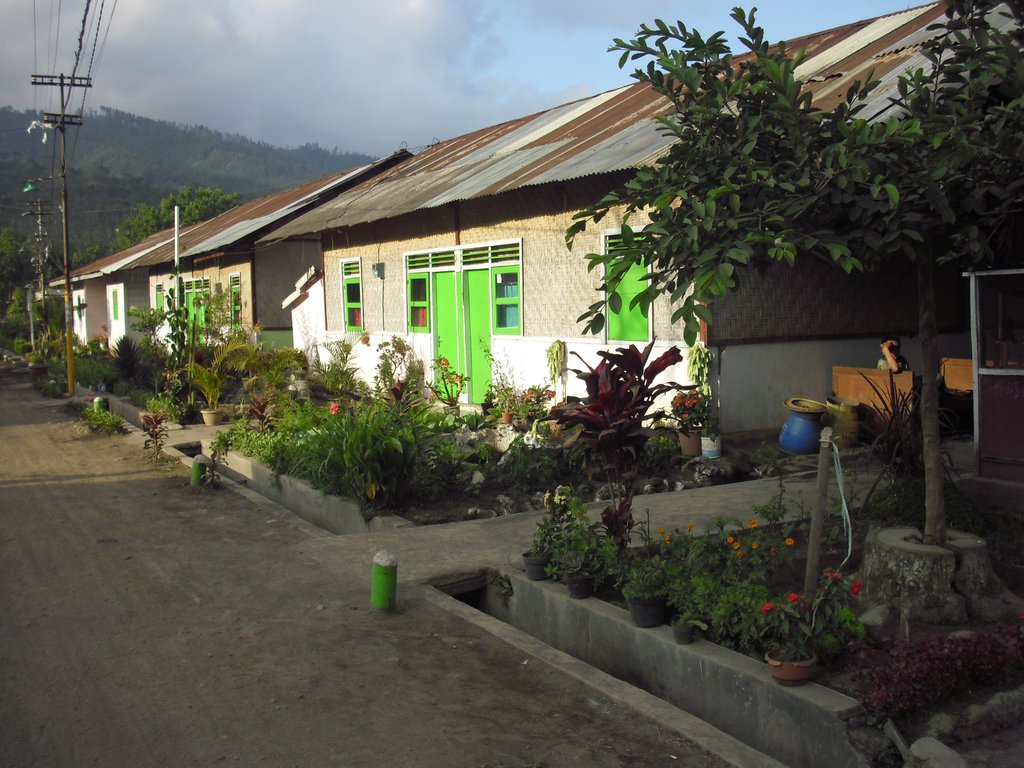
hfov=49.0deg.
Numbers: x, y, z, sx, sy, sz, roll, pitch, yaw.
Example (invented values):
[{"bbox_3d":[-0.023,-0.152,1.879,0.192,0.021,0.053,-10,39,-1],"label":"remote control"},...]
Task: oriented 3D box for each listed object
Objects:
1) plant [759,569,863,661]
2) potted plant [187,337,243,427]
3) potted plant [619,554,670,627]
[{"bbox_3d":[1.280,0.986,4.820,0.420,0.381,0.340,0,4,15],"label":"plant"},{"bbox_3d":[-4.278,-0.036,16.247,0.820,1.230,0.780,-2,4,0],"label":"potted plant"},{"bbox_3d":[0.645,1.001,5.472,0.253,0.315,0.240,-1,4,7],"label":"potted plant"}]

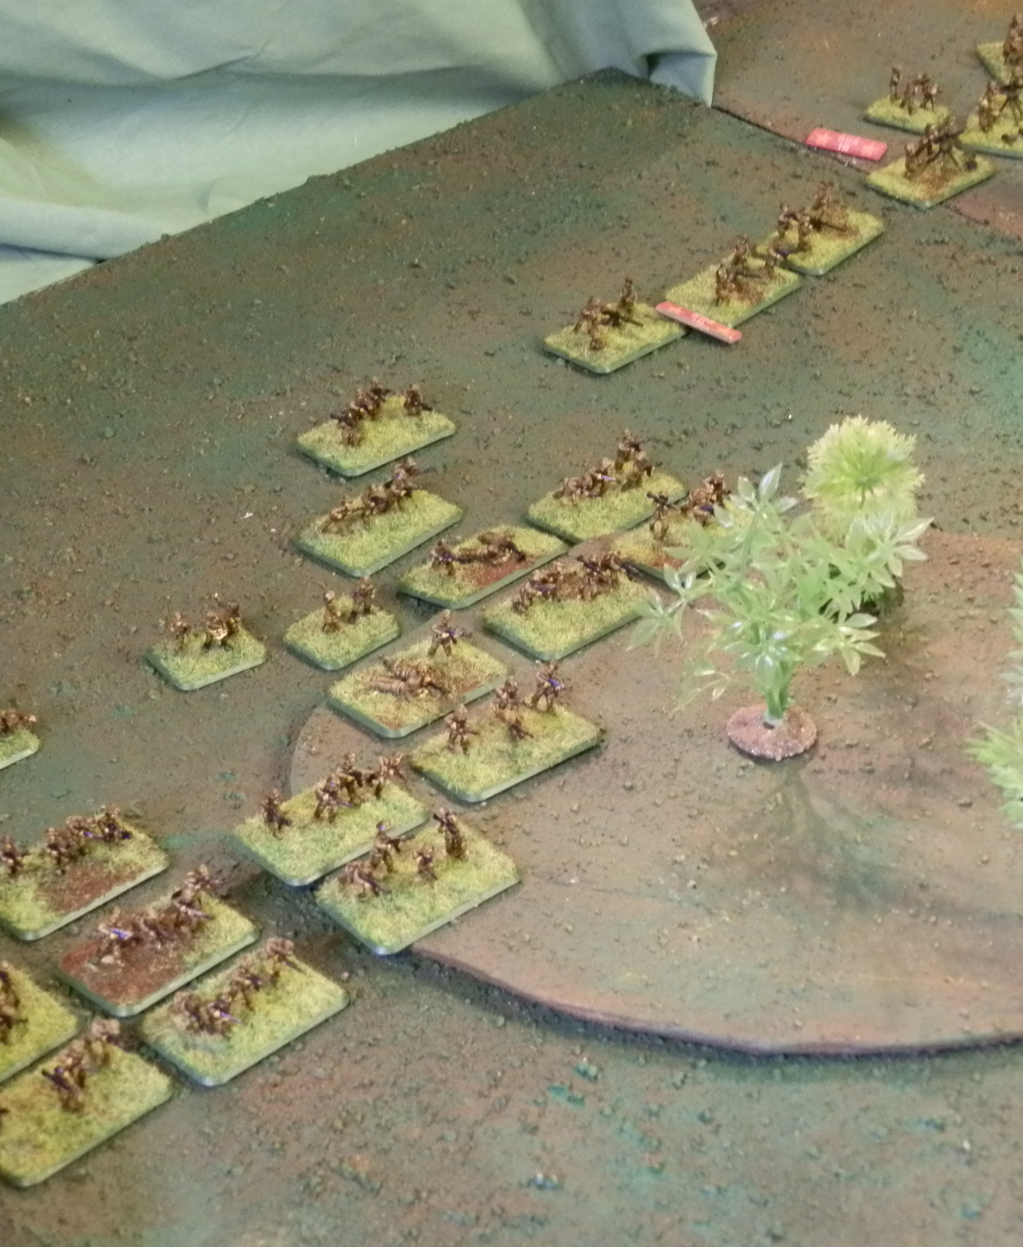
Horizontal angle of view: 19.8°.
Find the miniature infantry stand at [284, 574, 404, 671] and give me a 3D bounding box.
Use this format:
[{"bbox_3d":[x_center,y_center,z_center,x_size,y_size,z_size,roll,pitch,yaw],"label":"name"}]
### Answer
[{"bbox_3d":[-0.053,-0.003,0.905,0.033,0.018,0.025,-29,41,-34],"label":"miniature infantry stand"}]

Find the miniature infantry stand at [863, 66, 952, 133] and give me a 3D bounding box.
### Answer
[{"bbox_3d":[0.165,-0.219,1.216,0.033,0.020,0.025,22,41,33],"label":"miniature infantry stand"}]

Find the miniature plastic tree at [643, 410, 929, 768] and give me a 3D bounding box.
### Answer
[{"bbox_3d":[0.077,-0.008,0.836,0.085,0.090,0.076,-1,35,1],"label":"miniature plastic tree"}]

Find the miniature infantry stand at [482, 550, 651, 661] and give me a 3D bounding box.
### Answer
[{"bbox_3d":[0.018,-0.011,0.906,0.050,0.020,0.032,-27,42,-32],"label":"miniature infantry stand"}]

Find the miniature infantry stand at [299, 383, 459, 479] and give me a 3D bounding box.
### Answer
[{"bbox_3d":[-0.046,-0.072,1.002,0.050,0.020,0.032,-27,42,-31],"label":"miniature infantry stand"}]

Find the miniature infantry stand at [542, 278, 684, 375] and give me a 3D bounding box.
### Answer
[{"bbox_3d":[0.039,-0.112,1.056,0.050,0.021,0.032,-29,43,-33],"label":"miniature infantry stand"}]

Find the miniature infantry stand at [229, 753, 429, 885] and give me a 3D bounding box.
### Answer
[{"bbox_3d":[-0.051,0.049,0.815,0.050,0.019,0.033,-27,40,-32],"label":"miniature infantry stand"}]

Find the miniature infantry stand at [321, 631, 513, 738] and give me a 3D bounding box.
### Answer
[{"bbox_3d":[-0.028,0.011,0.871,0.050,0.019,0.033,-27,40,-32],"label":"miniature infantry stand"}]

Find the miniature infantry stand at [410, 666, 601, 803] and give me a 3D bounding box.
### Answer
[{"bbox_3d":[-0.002,0.028,0.843,0.050,0.019,0.033,-25,39,-29],"label":"miniature infantry stand"}]

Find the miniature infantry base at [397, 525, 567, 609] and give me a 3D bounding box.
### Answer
[{"bbox_3d":[-0.010,-0.023,0.928,0.050,0.015,0.033,-30,31,-32],"label":"miniature infantry base"}]

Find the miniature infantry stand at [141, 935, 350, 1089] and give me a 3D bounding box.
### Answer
[{"bbox_3d":[-0.070,0.095,0.757,0.050,0.018,0.033,-29,41,-34],"label":"miniature infantry stand"}]

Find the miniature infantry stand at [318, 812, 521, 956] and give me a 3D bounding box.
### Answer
[{"bbox_3d":[-0.025,0.064,0.790,0.050,0.019,0.033,-26,40,-31],"label":"miniature infantry stand"}]

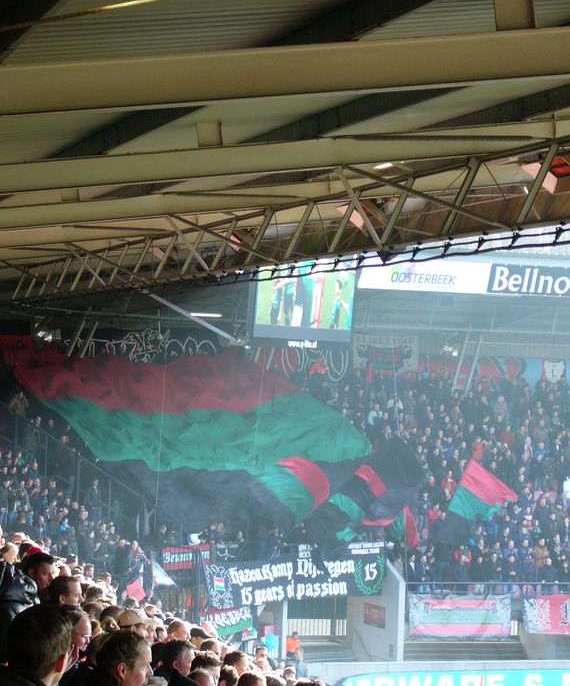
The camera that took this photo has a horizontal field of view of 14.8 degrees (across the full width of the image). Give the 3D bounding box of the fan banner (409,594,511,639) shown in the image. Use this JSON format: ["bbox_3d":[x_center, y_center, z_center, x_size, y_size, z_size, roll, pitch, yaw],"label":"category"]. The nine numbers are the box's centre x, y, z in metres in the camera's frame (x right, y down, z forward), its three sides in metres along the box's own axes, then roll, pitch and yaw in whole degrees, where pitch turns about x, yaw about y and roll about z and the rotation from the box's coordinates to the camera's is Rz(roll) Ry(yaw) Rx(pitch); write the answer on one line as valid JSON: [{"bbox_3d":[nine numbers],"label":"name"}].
[{"bbox_3d":[5.439,8.471,67.999,3.366,1.345,0.060,2,-1,-17],"label":"fan banner"}]

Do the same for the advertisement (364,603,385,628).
[{"bbox_3d":[2.809,8.556,68.837,0.050,0.679,1.420,2,-1,-25],"label":"advertisement"}]

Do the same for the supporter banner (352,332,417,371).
[{"bbox_3d":[3.686,0.366,80.350,2.488,1.300,0.050,2,-1,-17],"label":"supporter banner"}]

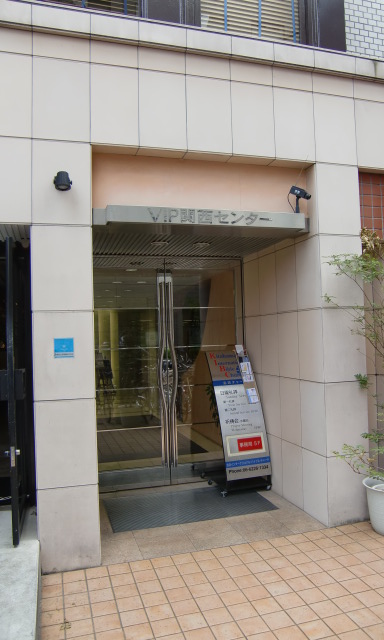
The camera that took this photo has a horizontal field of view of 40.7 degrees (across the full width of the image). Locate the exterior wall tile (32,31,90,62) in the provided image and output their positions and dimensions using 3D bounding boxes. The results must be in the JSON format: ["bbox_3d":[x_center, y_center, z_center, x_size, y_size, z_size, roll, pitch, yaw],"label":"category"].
[{"bbox_3d":[-0.921,-1.911,3.648,0.398,0.168,0.030,-1,-2,-18],"label":"exterior wall tile"}]

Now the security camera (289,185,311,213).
[{"bbox_3d":[0.894,-1.002,4.288,0.180,0.236,0.075,-3,-3,22],"label":"security camera"}]

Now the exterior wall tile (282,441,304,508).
[{"bbox_3d":[0.934,1.397,4.709,0.050,0.550,0.384,-1,-2,-18],"label":"exterior wall tile"}]

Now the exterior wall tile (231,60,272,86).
[{"bbox_3d":[0.461,-1.939,4.094,0.364,0.163,0.050,-1,-2,-18],"label":"exterior wall tile"}]

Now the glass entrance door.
[{"bbox_3d":[-0.234,0.528,5.368,1.670,2.330,0.070,-1,-2,-18],"label":"glass entrance door"}]

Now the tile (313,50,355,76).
[{"bbox_3d":[1.166,-2.108,4.263,0.389,0.138,0.050,-1,-2,-18],"label":"tile"}]

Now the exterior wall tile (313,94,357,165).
[{"bbox_3d":[1.210,-1.607,4.393,0.406,0.588,0.030,-1,-2,-18],"label":"exterior wall tile"}]

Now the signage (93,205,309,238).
[{"bbox_3d":[0.130,-0.788,4.027,1.819,0.123,0.137,-1,-2,-18],"label":"signage"}]

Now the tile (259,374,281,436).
[{"bbox_3d":[0.807,0.848,5.170,0.030,0.594,0.410,-1,-2,-18],"label":"tile"}]

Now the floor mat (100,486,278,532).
[{"bbox_3d":[-0.043,1.695,4.721,1.465,0.012,0.840,-1,-3,-18],"label":"floor mat"}]

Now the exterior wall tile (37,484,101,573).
[{"bbox_3d":[-0.835,1.424,3.529,0.405,0.574,0.030,-1,-2,-18],"label":"exterior wall tile"}]

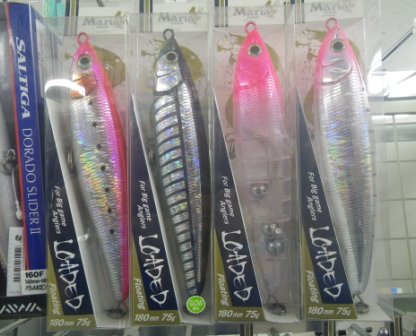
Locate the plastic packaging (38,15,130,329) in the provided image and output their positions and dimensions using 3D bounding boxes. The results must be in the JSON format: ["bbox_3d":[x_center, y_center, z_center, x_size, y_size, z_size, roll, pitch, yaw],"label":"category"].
[{"bbox_3d":[-0.078,0.003,0.251,0.053,0.203,0.031,-1,-1,-1],"label":"plastic packaging"}]

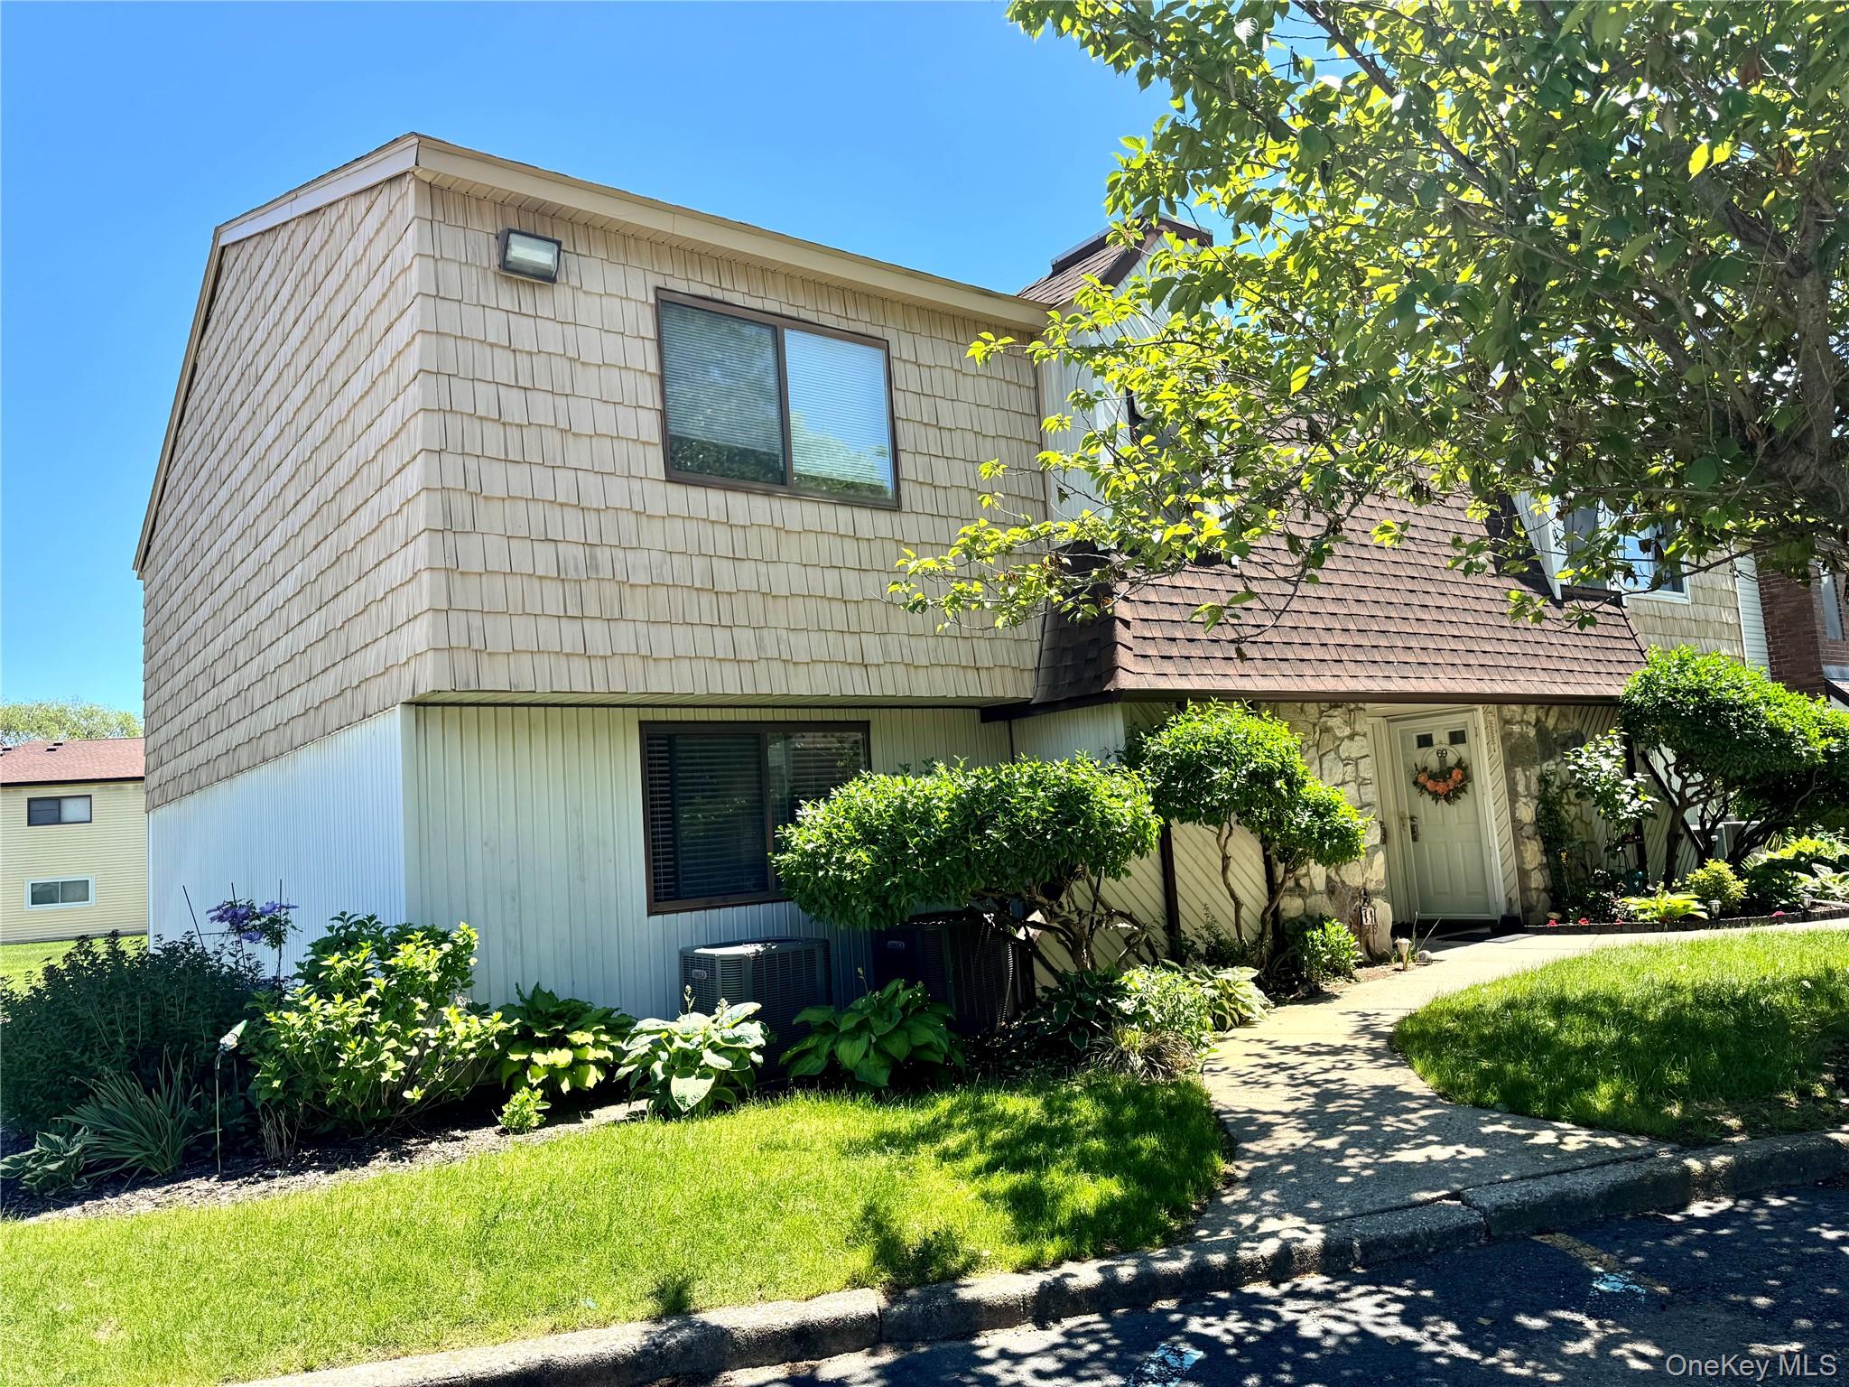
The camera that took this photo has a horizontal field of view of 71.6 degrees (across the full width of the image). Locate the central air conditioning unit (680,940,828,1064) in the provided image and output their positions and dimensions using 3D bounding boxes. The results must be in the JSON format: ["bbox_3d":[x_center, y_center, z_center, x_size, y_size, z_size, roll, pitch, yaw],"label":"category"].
[{"bbox_3d":[-0.977,1.854,7.565,0.717,0.722,0.717,1,-8,-38],"label":"central air conditioning unit"}]

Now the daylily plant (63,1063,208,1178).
[{"bbox_3d":[-3.810,2.049,6.209,0.620,0.524,0.600,0,-8,-32],"label":"daylily plant"}]

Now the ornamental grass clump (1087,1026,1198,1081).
[{"bbox_3d":[1.133,1.875,6.707,0.586,0.232,0.566,-4,-6,0],"label":"ornamental grass clump"}]

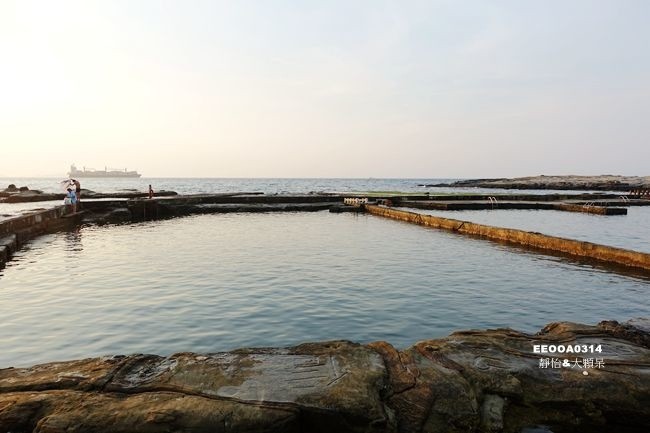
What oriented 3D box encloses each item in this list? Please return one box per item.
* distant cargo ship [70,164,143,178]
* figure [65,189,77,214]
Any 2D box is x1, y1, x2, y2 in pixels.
[{"bbox_3d":[-569.118,-116.773,1127.644,165.000,35.490,26.000,-2,5,-19],"label":"distant cargo ship"},{"bbox_3d":[-15.550,-0.967,26.500,0.550,1.500,0.500,-2,5,-20],"label":"figure"}]

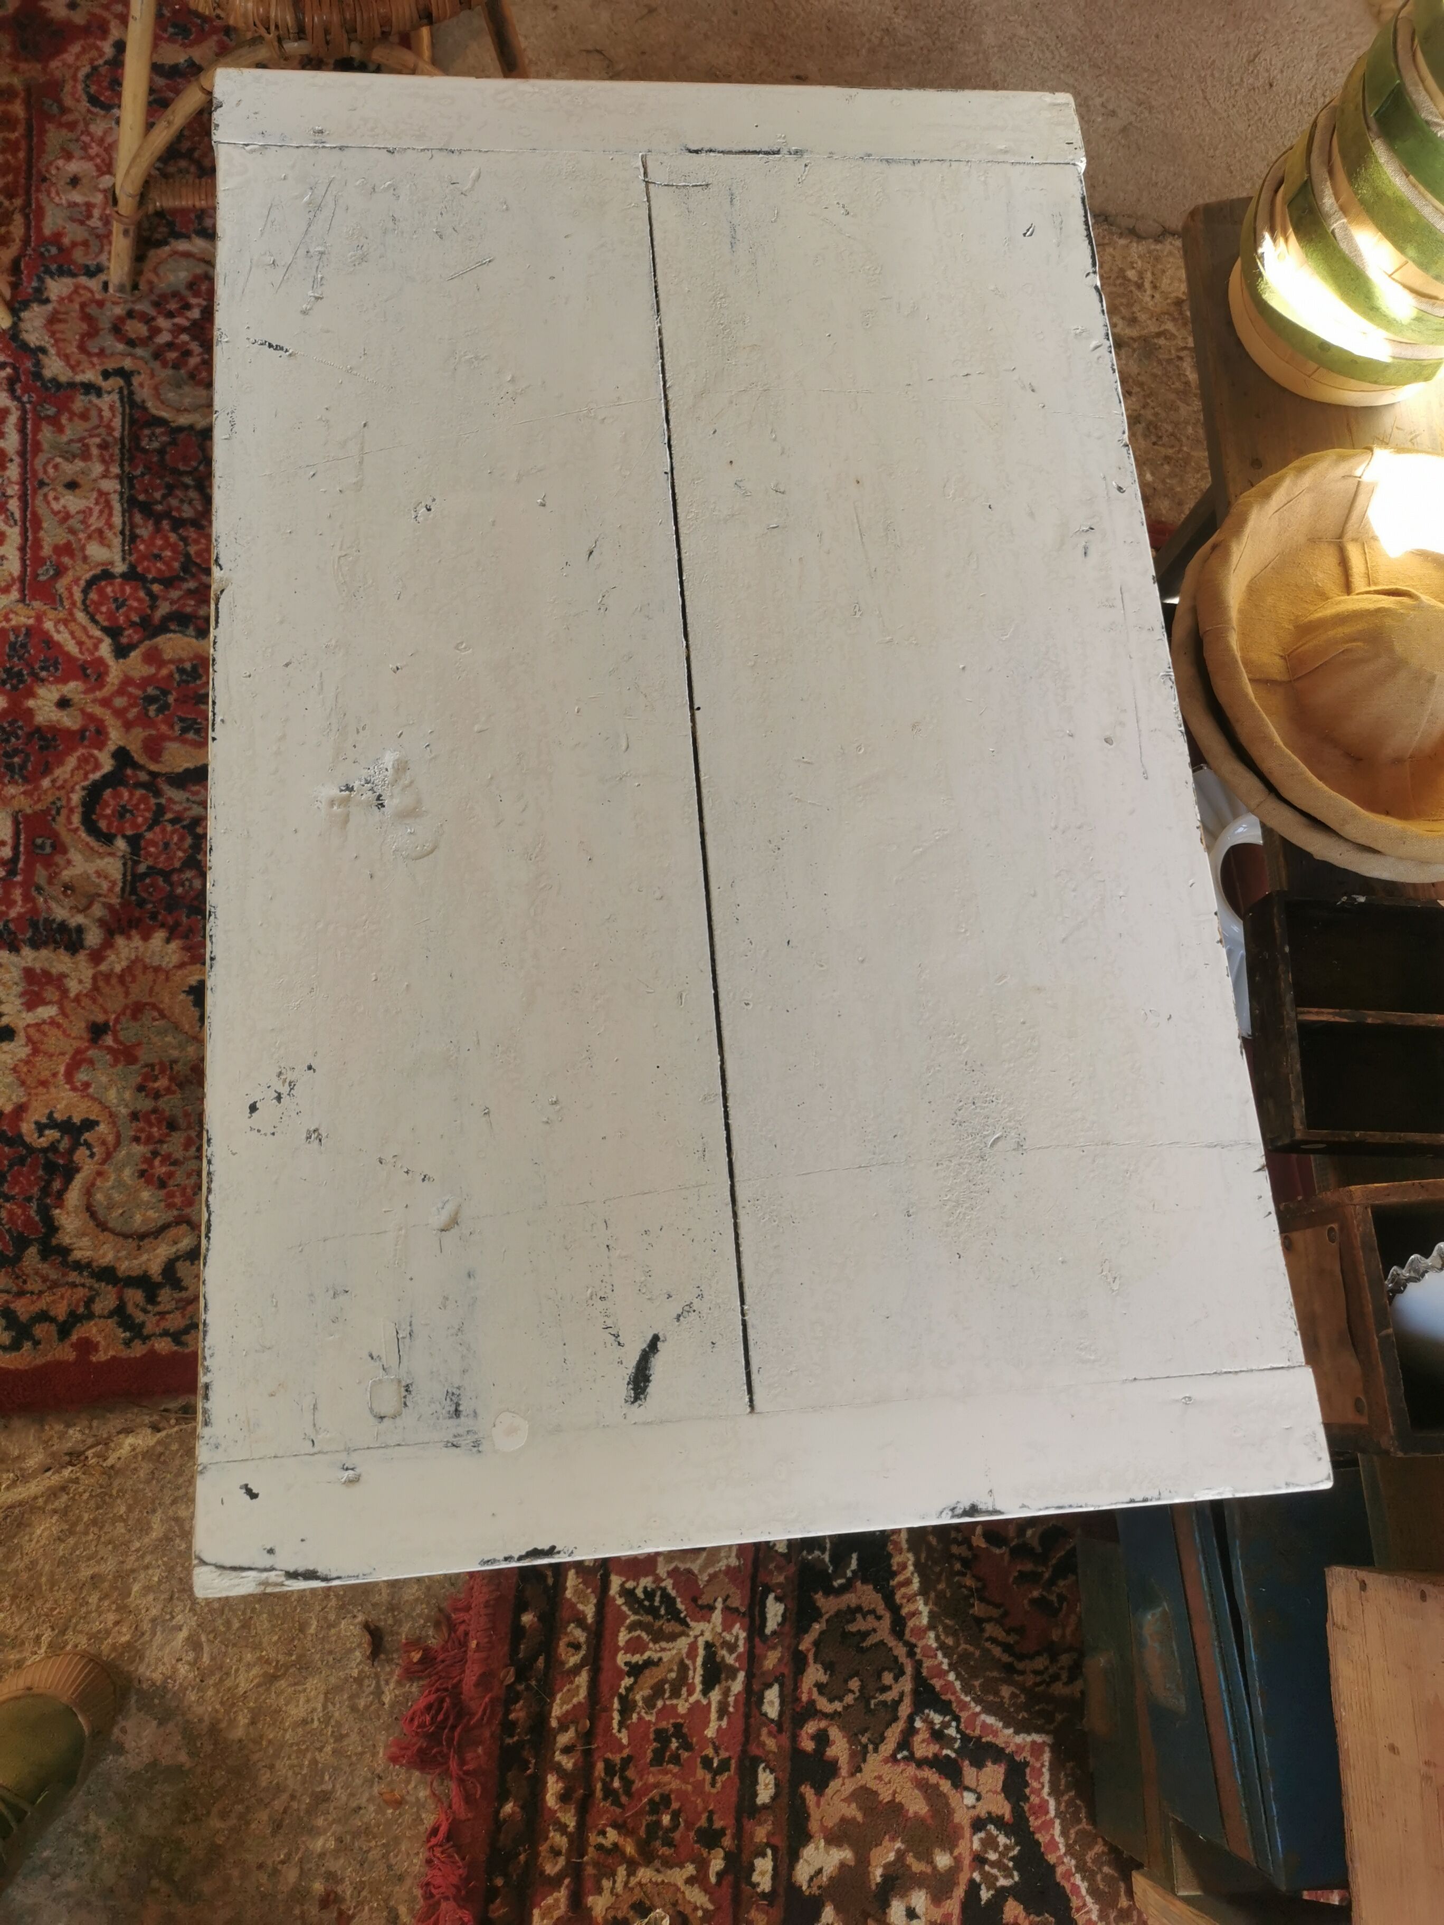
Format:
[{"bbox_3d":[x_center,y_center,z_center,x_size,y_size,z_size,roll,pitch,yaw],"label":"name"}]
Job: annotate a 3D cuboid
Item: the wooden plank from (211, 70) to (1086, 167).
[{"bbox_3d":[-0.041,-0.564,1.023,0.584,0.026,0.060,-3,74,-8],"label":"wooden plank"}]

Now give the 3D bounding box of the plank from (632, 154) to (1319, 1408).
[{"bbox_3d":[0.132,-0.156,0.921,0.303,0.026,0.807,-3,74,-8],"label":"plank"}]

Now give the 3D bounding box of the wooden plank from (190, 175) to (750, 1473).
[{"bbox_3d":[-0.156,-0.142,0.882,0.273,0.026,0.807,-3,74,-8],"label":"wooden plank"}]

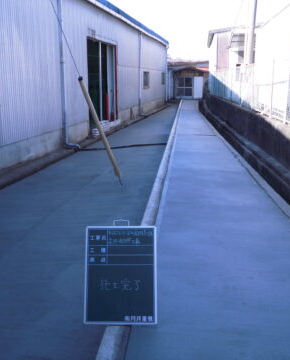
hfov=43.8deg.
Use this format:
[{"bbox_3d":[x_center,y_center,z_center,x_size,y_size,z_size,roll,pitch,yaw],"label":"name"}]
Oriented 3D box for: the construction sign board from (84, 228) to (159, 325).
[{"bbox_3d":[-0.149,0.596,2.275,0.450,0.600,0.030,0,-12,0],"label":"construction sign board"}]

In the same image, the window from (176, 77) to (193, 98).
[{"bbox_3d":[3.712,-8.641,33.712,1.680,2.020,0.100,2,15,8],"label":"window"}]

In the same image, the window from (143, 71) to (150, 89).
[{"bbox_3d":[0.079,-4.647,16.769,0.100,0.800,1.300,3,15,11],"label":"window"}]

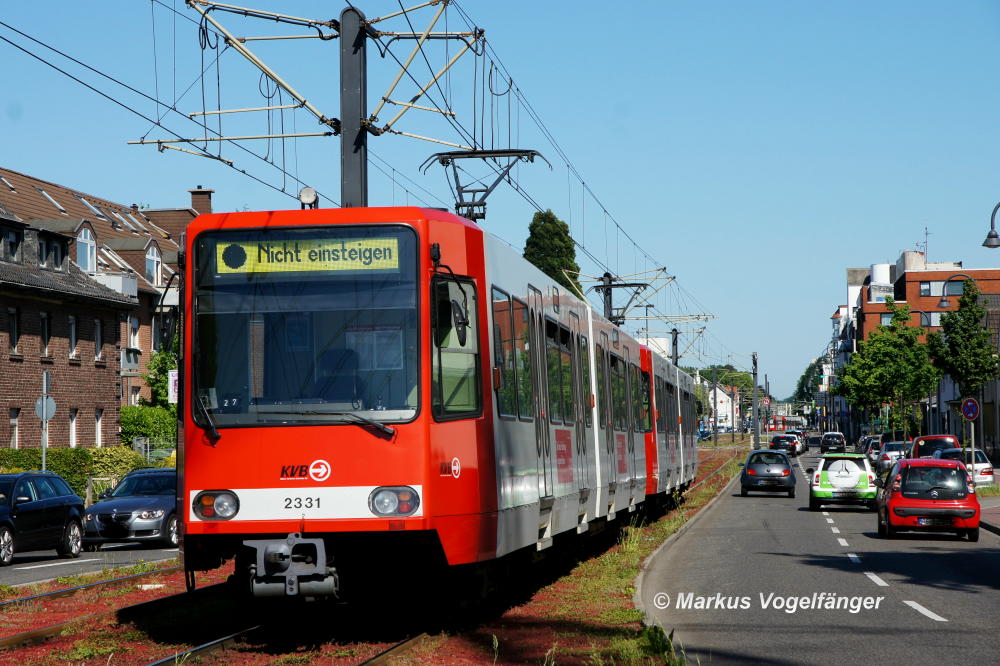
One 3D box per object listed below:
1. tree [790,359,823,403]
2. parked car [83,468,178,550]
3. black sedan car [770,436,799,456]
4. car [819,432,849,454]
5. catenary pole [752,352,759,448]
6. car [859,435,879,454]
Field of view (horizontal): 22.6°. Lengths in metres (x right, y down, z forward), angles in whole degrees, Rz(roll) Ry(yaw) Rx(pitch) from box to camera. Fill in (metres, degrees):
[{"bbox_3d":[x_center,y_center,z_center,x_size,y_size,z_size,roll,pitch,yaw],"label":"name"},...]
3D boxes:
[{"bbox_3d":[46.900,9.600,380.000,6.500,11.300,6.500,-1,-2,8],"label":"tree"},{"bbox_3d":[-6.000,3.180,45.740,1.810,1.420,4.520,-1,-2,16],"label":"parked car"},{"bbox_3d":[18.620,7.340,163.100,1.770,1.440,4.250,-1,-2,9],"label":"black sedan car"},{"bbox_3d":[24.000,7.850,179.000,1.760,1.480,4.250,-1,-2,9],"label":"car"},{"bbox_3d":[20.800,5.580,203.000,0.380,8.000,0.380,-1,-2,8],"label":"catenary pole"},{"bbox_3d":[24.400,7.370,164.000,1.770,1.470,4.300,-1,-2,8],"label":"car"}]

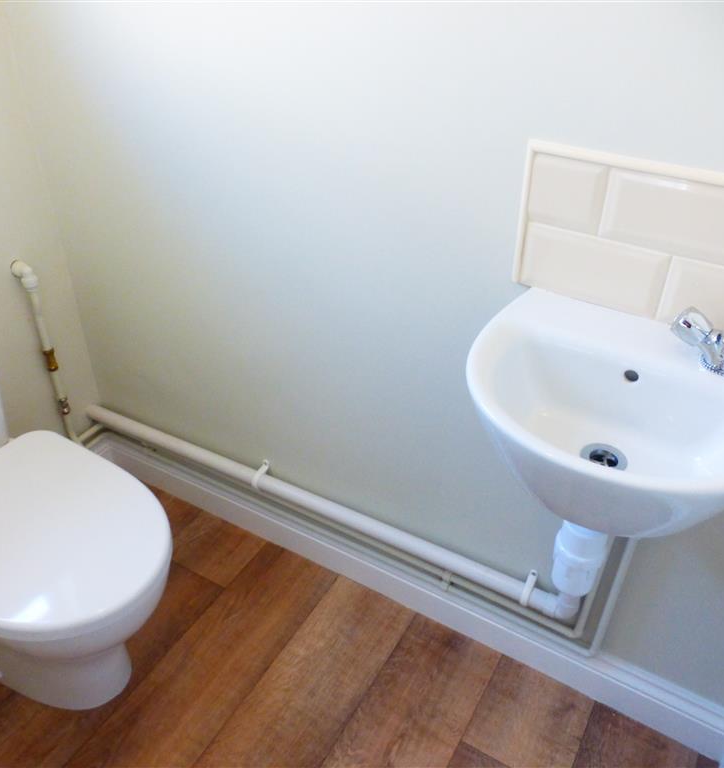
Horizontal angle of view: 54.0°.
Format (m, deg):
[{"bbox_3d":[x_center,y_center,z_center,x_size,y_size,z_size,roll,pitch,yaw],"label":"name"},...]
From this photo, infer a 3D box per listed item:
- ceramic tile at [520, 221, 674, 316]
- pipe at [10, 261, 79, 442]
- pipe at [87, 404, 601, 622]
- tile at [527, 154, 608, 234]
[{"bbox_3d":[0.323,-0.160,1.001,0.200,0.100,0.010,19,39,24],"label":"ceramic tile"},{"bbox_3d":[-0.720,-0.050,1.645,0.050,0.509,0.038,19,39,24],"label":"pipe"},{"bbox_3d":[-0.148,0.248,1.588,1.265,0.085,0.044,19,39,24],"label":"pipe"},{"bbox_3d":[0.279,-0.255,0.964,0.100,0.100,0.010,19,39,24],"label":"tile"}]

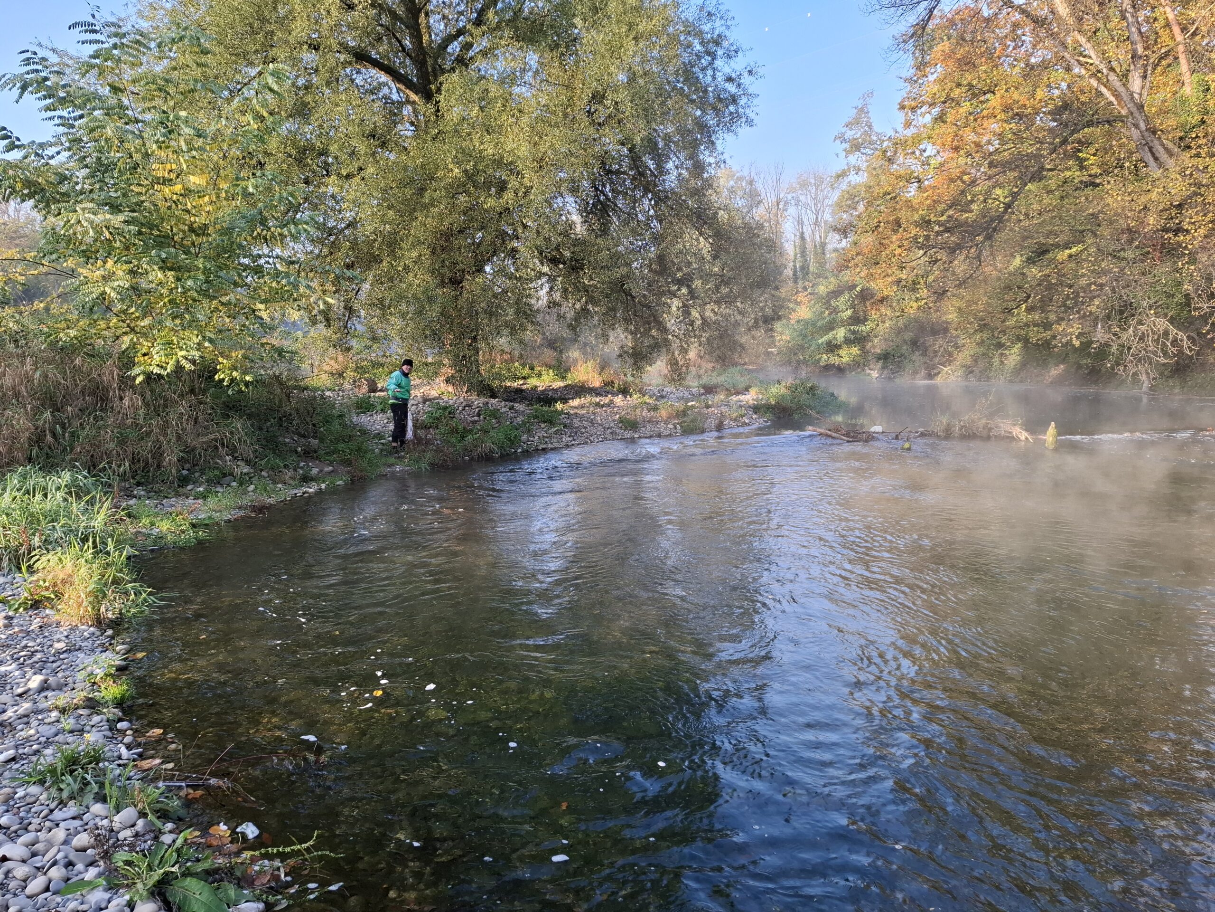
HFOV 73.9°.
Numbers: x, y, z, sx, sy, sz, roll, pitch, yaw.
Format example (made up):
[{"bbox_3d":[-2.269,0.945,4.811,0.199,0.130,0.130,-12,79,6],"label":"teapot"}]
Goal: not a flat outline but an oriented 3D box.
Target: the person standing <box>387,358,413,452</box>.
[{"bbox_3d":[-3.854,-0.944,15.000,0.420,1.720,0.520,4,8,32],"label":"person standing"}]

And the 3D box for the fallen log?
[{"bbox_3d":[5.111,-0.495,18.250,1.230,0.150,0.160,13,11,19],"label":"fallen log"}]

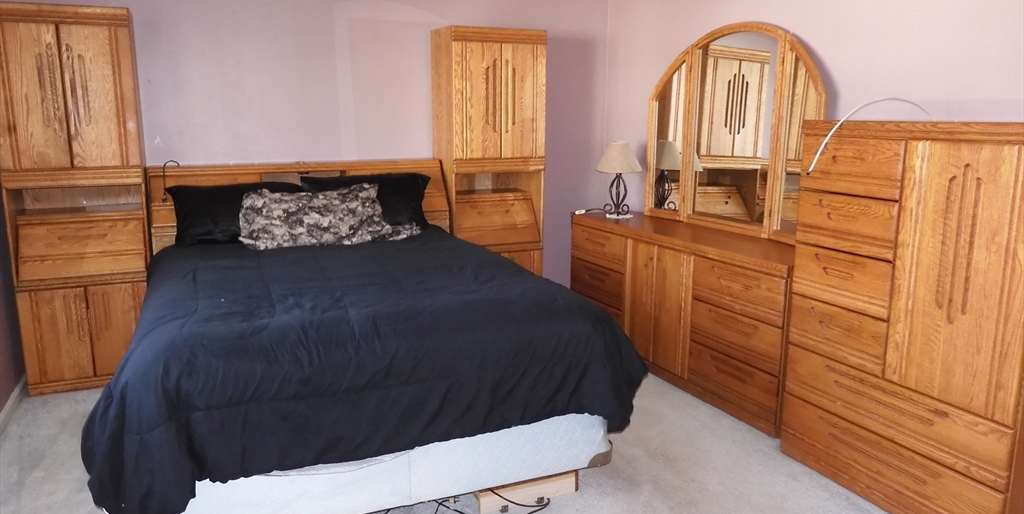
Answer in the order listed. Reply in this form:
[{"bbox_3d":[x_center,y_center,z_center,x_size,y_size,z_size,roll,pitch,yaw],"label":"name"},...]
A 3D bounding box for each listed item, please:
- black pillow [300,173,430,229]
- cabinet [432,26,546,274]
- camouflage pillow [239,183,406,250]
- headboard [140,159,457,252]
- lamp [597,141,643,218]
[{"bbox_3d":[-0.889,-0.326,4.349,0.770,0.380,0.180,-6,-10,-26],"label":"black pillow"},{"bbox_3d":[-0.152,-0.521,4.877,0.660,1.962,0.380,-6,12,-26],"label":"cabinet"},{"bbox_3d":[-1.071,-0.248,4.013,0.860,0.370,0.210,-6,-13,-26],"label":"camouflage pillow"},{"bbox_3d":[-1.258,-0.018,4.474,1.760,1.140,0.280,-6,12,-26],"label":"headboard"},{"bbox_3d":[0.696,-0.513,4.639,0.300,0.490,0.300,0,11,0],"label":"lamp"}]

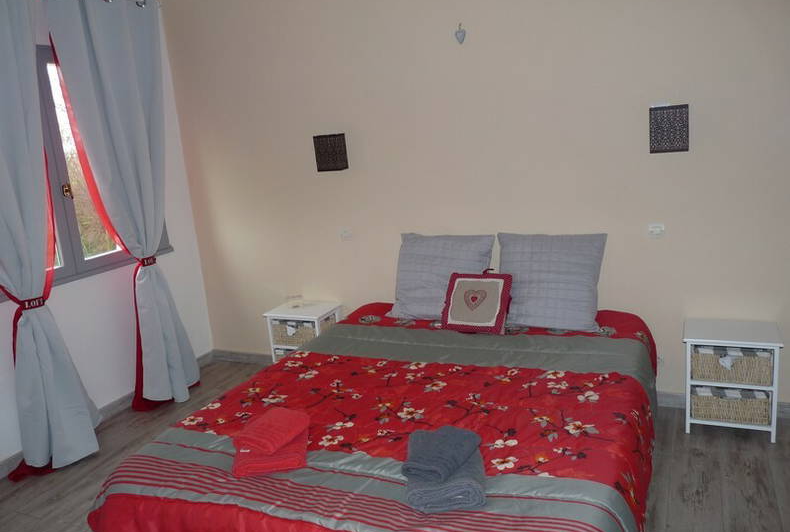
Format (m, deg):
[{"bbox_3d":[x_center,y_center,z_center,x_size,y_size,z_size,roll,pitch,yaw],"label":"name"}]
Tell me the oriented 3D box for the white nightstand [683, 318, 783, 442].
[{"bbox_3d":[1.562,0.530,2.889,0.388,0.456,0.295,1,14,25],"label":"white nightstand"}]

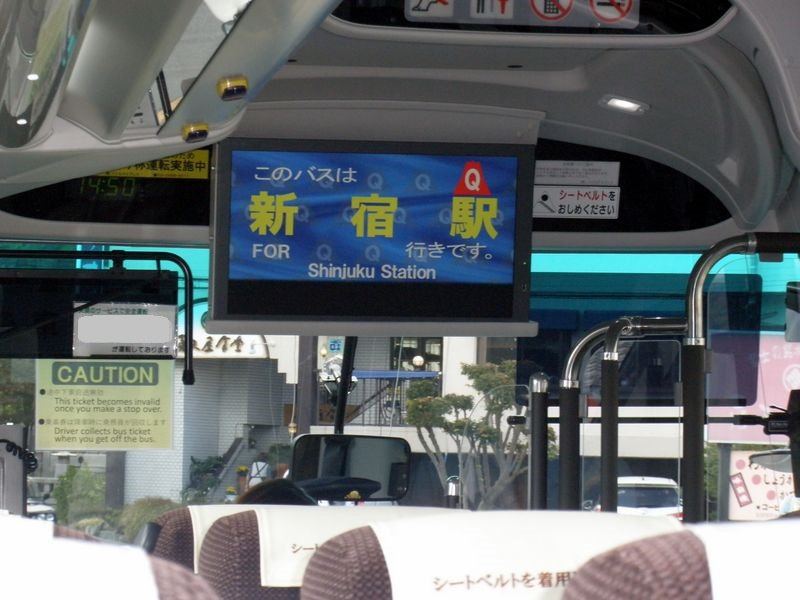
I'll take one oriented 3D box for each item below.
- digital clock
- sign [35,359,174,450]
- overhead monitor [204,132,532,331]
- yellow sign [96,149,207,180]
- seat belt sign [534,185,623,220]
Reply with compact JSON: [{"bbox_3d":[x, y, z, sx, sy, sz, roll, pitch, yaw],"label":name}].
[{"bbox_3d":[-0.565,-0.218,5.330,0.114,0.037,0.020,1,14,-10],"label":"digital clock"},{"bbox_3d":[-0.612,0.211,5.700,0.283,0.199,0.008,1,-2,-10],"label":"sign"},{"bbox_3d":[-0.050,-0.116,4.920,0.564,0.323,0.070,1,8,-10],"label":"overhead monitor"},{"bbox_3d":[-0.484,-0.265,5.350,0.225,0.053,0.008,1,14,-10],"label":"yellow sign"},{"bbox_3d":[0.346,-0.193,5.450,0.180,0.061,0.010,1,14,-10],"label":"seat belt sign"}]

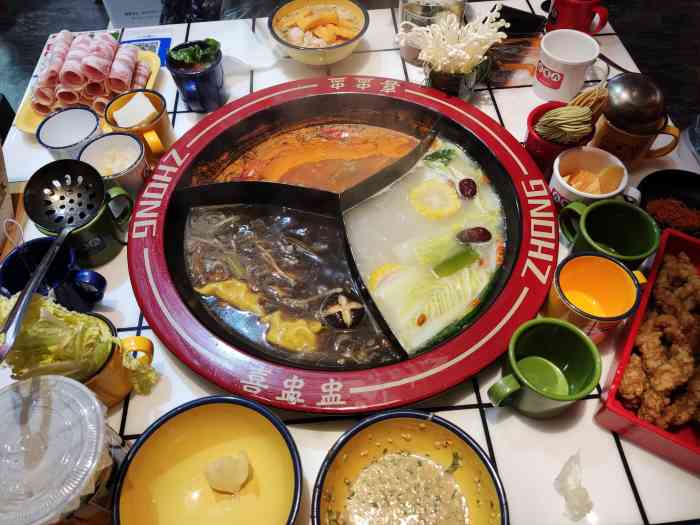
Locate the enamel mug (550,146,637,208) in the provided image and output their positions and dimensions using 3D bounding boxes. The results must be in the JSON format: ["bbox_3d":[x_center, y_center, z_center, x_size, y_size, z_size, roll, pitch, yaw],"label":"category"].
[{"bbox_3d":[0.267,-0.076,0.562,0.096,0.063,0.075,15,58,12],"label":"enamel mug"}]

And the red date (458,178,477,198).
[{"bbox_3d":[0.144,-0.091,0.621,0.022,0.021,0.028,-5,56,-1],"label":"red date"}]

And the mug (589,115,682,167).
[{"bbox_3d":[0.329,-0.146,0.587,0.091,0.061,0.070,10,58,9],"label":"mug"}]

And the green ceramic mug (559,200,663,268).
[{"bbox_3d":[0.251,-0.024,0.509,0.070,0.061,0.091,-33,61,-18],"label":"green ceramic mug"}]

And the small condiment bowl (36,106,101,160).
[{"bbox_3d":[-0.341,-0.149,0.637,0.073,0.056,0.073,-5,56,-1],"label":"small condiment bowl"}]

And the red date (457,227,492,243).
[{"bbox_3d":[0.134,-0.030,0.544,0.037,0.018,0.019,-8,57,-3],"label":"red date"}]

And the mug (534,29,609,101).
[{"bbox_3d":[0.288,-0.253,0.659,0.091,0.061,0.070,20,59,14],"label":"mug"}]

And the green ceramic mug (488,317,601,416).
[{"bbox_3d":[0.158,0.097,0.432,0.091,0.061,0.070,-22,59,-12],"label":"green ceramic mug"}]

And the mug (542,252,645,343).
[{"bbox_3d":[0.238,0.037,0.489,0.091,0.061,0.071,-13,57,-7],"label":"mug"}]

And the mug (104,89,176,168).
[{"bbox_3d":[-0.255,-0.164,0.640,0.072,0.063,0.092,-27,59,-15],"label":"mug"}]

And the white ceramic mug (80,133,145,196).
[{"bbox_3d":[-0.275,-0.102,0.602,0.075,0.059,0.086,21,60,15],"label":"white ceramic mug"}]

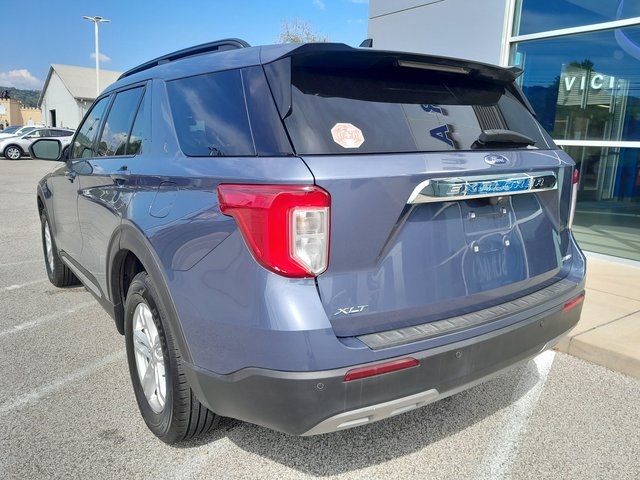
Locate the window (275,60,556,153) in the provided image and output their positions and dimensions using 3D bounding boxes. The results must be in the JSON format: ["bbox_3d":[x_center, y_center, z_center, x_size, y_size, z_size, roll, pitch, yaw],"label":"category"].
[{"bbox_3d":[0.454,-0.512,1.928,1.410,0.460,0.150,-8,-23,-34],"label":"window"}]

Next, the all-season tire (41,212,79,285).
[{"bbox_3d":[-2.407,0.048,4.695,0.255,0.775,0.775,-8,13,-34],"label":"all-season tire"}]

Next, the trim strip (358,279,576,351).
[{"bbox_3d":[0.637,0.250,1.817,1.190,0.055,0.150,-8,13,-34],"label":"trim strip"}]

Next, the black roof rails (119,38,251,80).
[{"bbox_3d":[-0.829,-0.932,2.686,0.060,0.100,2.000,-8,14,-34],"label":"black roof rails"}]

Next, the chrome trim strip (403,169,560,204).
[{"bbox_3d":[0.611,-0.192,1.764,0.840,0.090,0.065,-8,13,-34],"label":"chrome trim strip"}]

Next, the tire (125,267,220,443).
[{"bbox_3d":[-0.670,0.505,2.261,0.255,0.775,0.775,-8,13,-34],"label":"tire"}]

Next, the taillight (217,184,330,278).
[{"bbox_3d":[-0.121,-0.035,1.440,0.295,0.250,0.200,-8,13,-34],"label":"taillight"}]

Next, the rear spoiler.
[{"bbox_3d":[0.356,-0.615,2.050,1.370,0.270,0.360,-8,13,-34],"label":"rear spoiler"}]

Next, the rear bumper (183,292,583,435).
[{"bbox_3d":[0.495,0.431,2.060,1.940,0.340,0.620,-8,13,-34],"label":"rear bumper"}]

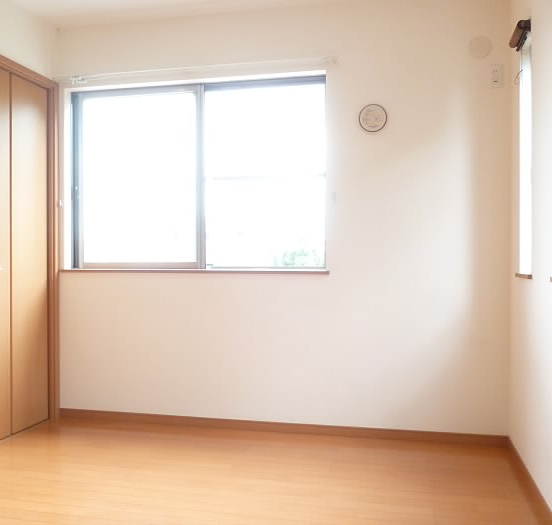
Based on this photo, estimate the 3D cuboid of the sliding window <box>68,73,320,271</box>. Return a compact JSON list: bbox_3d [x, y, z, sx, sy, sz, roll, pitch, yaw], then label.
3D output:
[{"bbox_3d":[-0.489,-0.505,3.360,1.611,1.108,0.108,0,1,13],"label":"sliding window"}]

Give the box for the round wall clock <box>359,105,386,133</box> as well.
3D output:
[{"bbox_3d":[0.522,-0.777,3.041,0.153,0.153,0.029,0,1,13],"label":"round wall clock"}]

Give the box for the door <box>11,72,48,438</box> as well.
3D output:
[{"bbox_3d":[-1.449,-0.049,3.304,0.035,2.009,0.330,0,1,13],"label":"door"}]

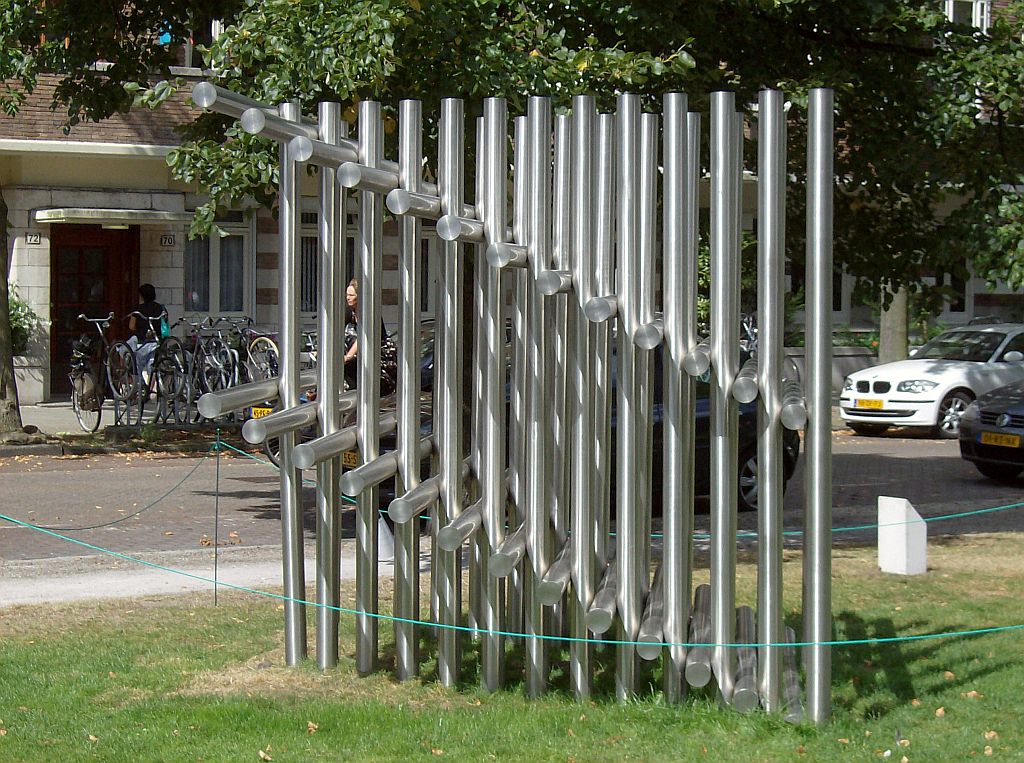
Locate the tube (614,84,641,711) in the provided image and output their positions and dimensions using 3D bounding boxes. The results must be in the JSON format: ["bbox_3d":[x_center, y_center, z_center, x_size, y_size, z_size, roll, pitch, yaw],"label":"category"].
[{"bbox_3d":[0.501,0.071,10.832,0.102,2.629,0.102,1,3,5],"label":"tube"}]

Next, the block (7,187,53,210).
[{"bbox_3d":[-6.579,-2.470,34.063,0.656,0.297,0.250,-1,3,-32],"label":"block"}]

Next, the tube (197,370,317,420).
[{"bbox_3d":[-1.103,0.038,11.343,0.102,0.102,2.500,0,3,5],"label":"tube"}]

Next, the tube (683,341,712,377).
[{"bbox_3d":[0.852,-0.135,11.196,0.100,0.100,2.500,0,3,5],"label":"tube"}]

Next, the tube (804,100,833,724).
[{"bbox_3d":[1.222,0.104,10.000,0.102,2.530,0.102,0,2,5],"label":"tube"}]

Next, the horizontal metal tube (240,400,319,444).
[{"bbox_3d":[-1.036,0.168,13.012,0.114,0.114,2.915,1,3,6],"label":"horizontal metal tube"}]

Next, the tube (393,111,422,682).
[{"bbox_3d":[-0.472,0.041,11.449,0.102,2.664,0.102,1,3,5],"label":"tube"}]

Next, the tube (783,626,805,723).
[{"bbox_3d":[1.247,1.314,11.235,0.100,0.100,2.500,0,3,5],"label":"tube"}]

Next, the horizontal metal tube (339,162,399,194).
[{"bbox_3d":[-0.594,-1.009,12.927,0.114,0.114,2.915,1,3,6],"label":"horizontal metal tube"}]

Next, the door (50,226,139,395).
[{"bbox_3d":[-5.777,-0.988,34.630,1.296,2.413,0.120,-1,3,-32],"label":"door"}]

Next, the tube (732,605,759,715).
[{"bbox_3d":[1.077,1.264,11.591,0.102,0.102,2.550,1,3,5],"label":"tube"}]

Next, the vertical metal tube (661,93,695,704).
[{"bbox_3d":[0.694,0.076,10.710,0.102,2.623,0.102,1,3,5],"label":"vertical metal tube"}]

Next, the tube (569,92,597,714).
[{"bbox_3d":[0.298,0.073,10.520,0.102,2.530,0.102,0,2,5],"label":"tube"}]

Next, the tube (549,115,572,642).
[{"bbox_3d":[0.251,-0.009,12.215,0.100,2.570,0.100,0,3,5],"label":"tube"}]

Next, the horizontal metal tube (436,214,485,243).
[{"bbox_3d":[-0.144,-0.692,11.652,0.102,0.102,2.550,1,3,5],"label":"horizontal metal tube"}]

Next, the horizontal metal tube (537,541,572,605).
[{"bbox_3d":[0.322,0.910,12.951,0.114,0.114,2.915,1,3,6],"label":"horizontal metal tube"}]

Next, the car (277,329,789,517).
[{"bbox_3d":[0.413,0.335,21.171,4.200,1.460,1.730,-1,3,-36],"label":"car"}]

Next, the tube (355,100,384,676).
[{"bbox_3d":[-0.631,0.038,11.040,0.102,2.530,0.102,0,2,5],"label":"tube"}]

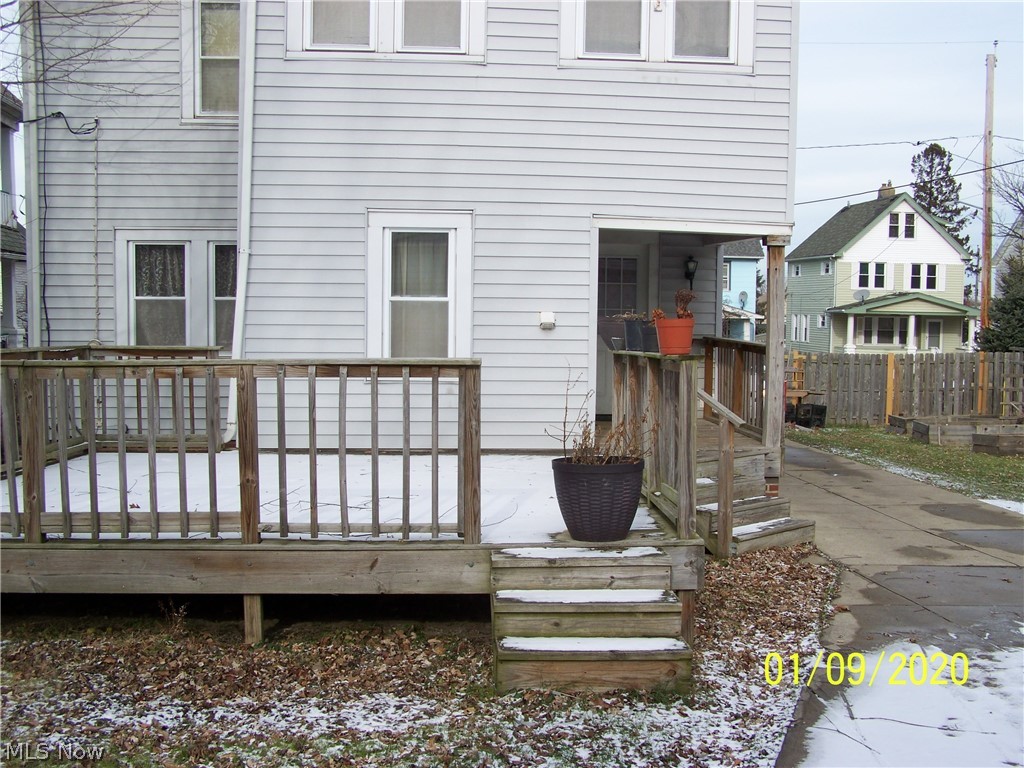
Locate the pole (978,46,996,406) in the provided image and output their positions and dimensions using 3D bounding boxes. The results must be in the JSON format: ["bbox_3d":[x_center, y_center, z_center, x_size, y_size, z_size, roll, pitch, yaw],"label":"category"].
[{"bbox_3d":[12.979,-4.104,30.657,0.280,10.080,0.280,0,4,-7],"label":"pole"}]

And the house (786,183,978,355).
[{"bbox_3d":[20.722,-6.358,63.147,7.200,10.100,9.000,0,4,-7],"label":"house"}]

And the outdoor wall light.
[{"bbox_3d":[2.015,-1.246,12.620,0.135,0.385,0.190,0,4,-6],"label":"outdoor wall light"}]

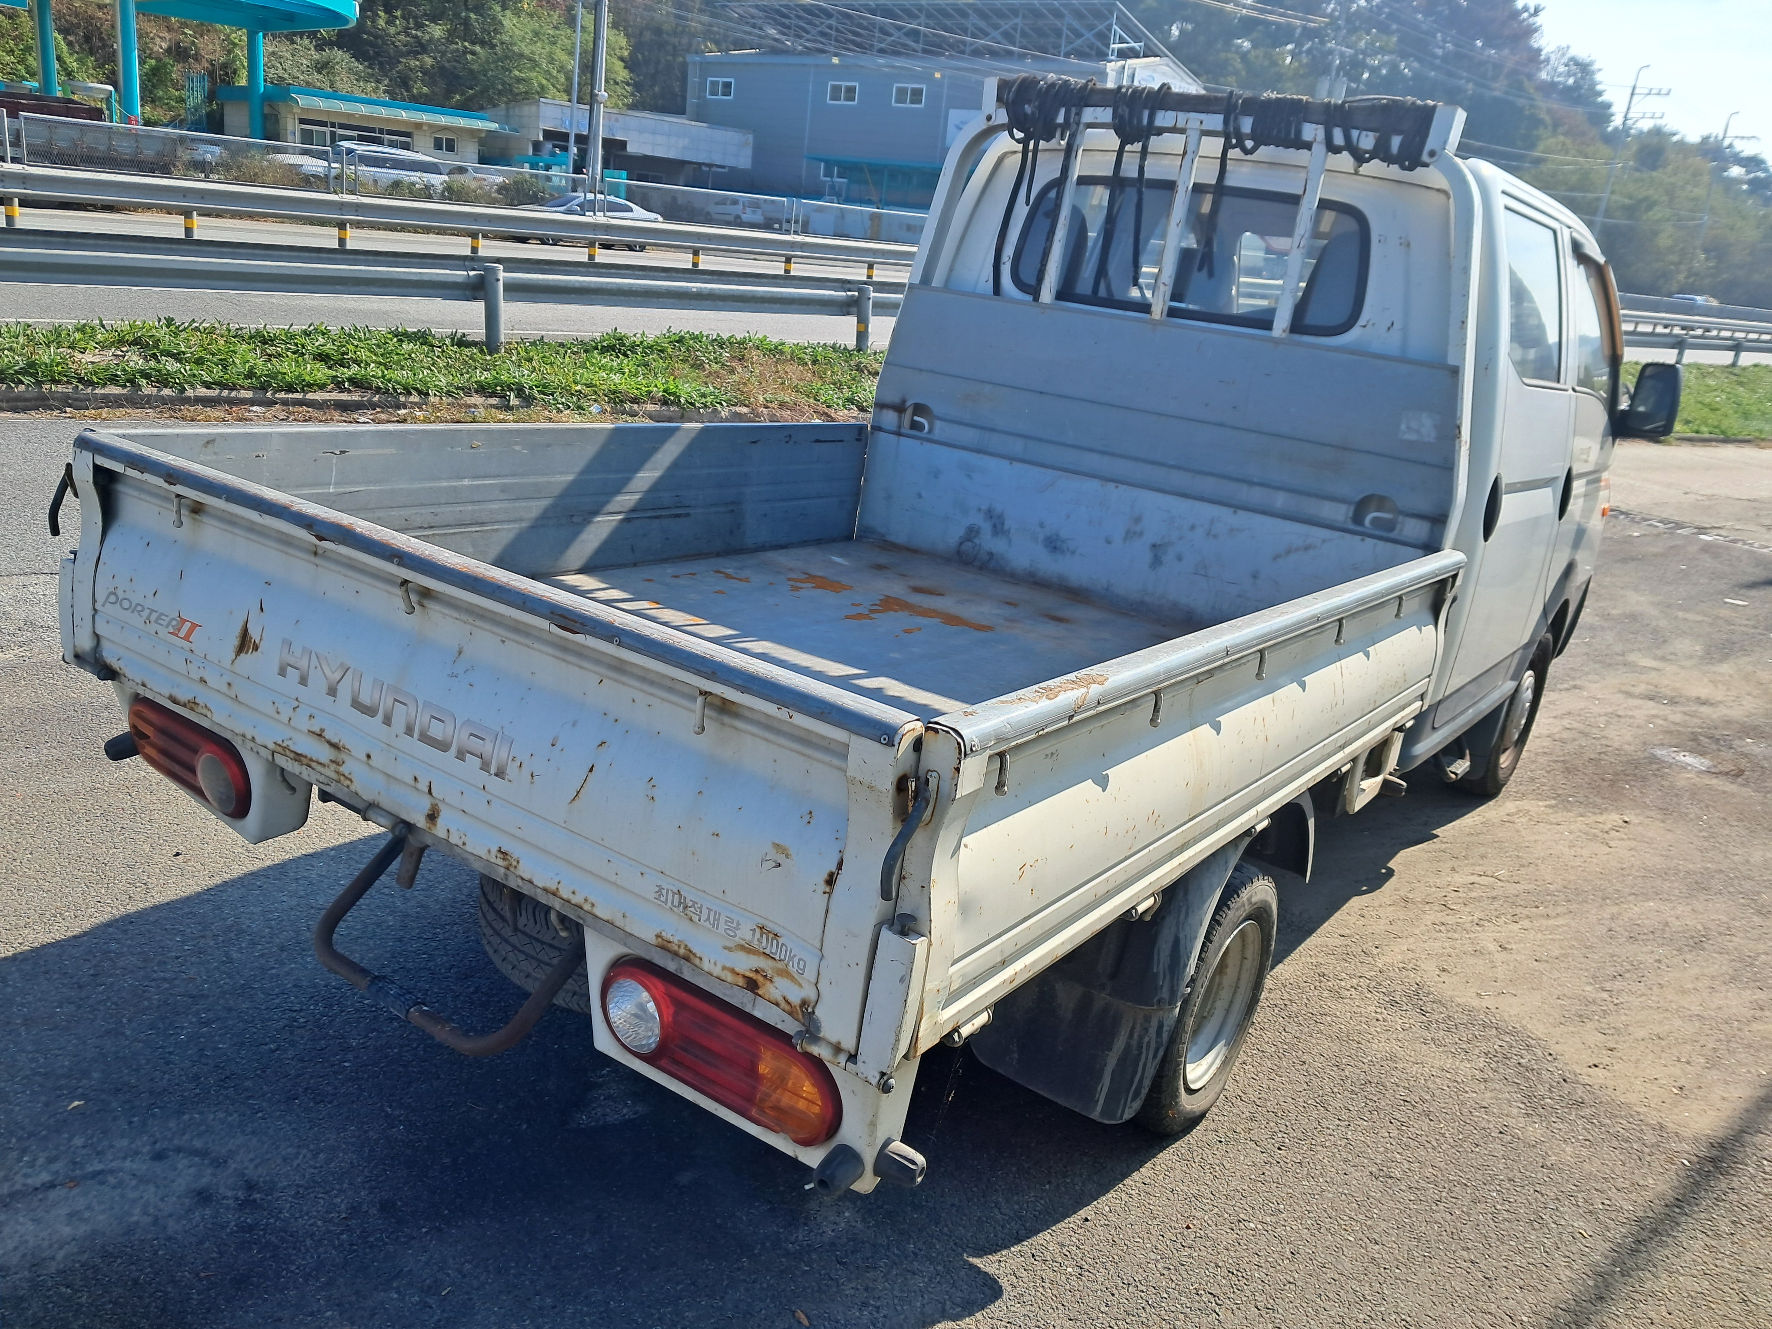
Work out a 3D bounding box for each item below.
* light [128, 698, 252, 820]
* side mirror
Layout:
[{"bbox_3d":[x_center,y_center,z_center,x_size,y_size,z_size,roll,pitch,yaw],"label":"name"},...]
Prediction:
[{"bbox_3d":[-1.162,0.156,2.308,0.390,0.140,0.070,18,18,32],"label":"light"},{"bbox_3d":[2.619,-0.894,4.705,0.200,0.260,0.110,18,18,32],"label":"side mirror"}]

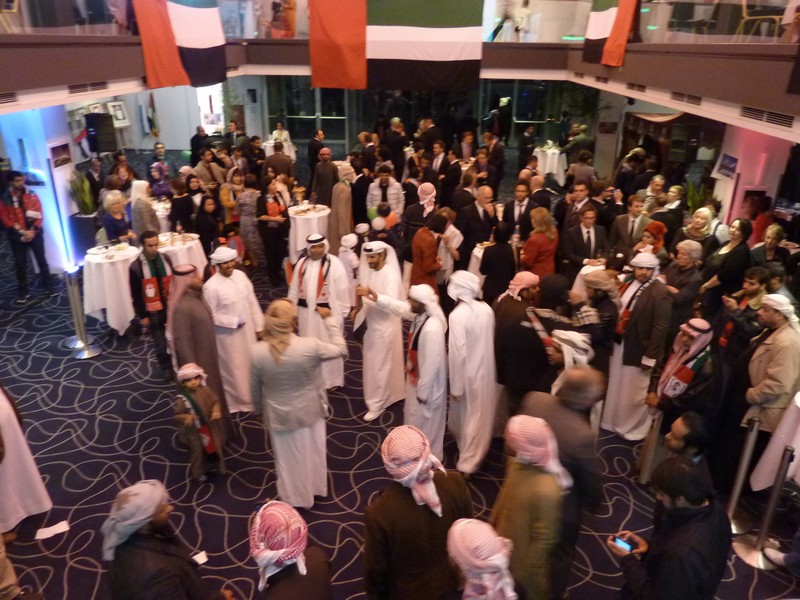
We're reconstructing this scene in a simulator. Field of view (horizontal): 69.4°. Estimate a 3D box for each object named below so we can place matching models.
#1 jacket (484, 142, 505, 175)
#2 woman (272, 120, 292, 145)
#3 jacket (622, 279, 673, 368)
[{"bbox_3d":[1.951,-2.916,11.990,0.320,0.750,0.500,-15,29,-32],"label":"jacket"},{"bbox_3d":[-3.327,-4.172,16.221,0.520,1.640,0.380,-2,24,-6],"label":"woman"},{"bbox_3d":[2.167,0.199,5.120,0.340,0.760,0.520,-14,28,-29],"label":"jacket"}]

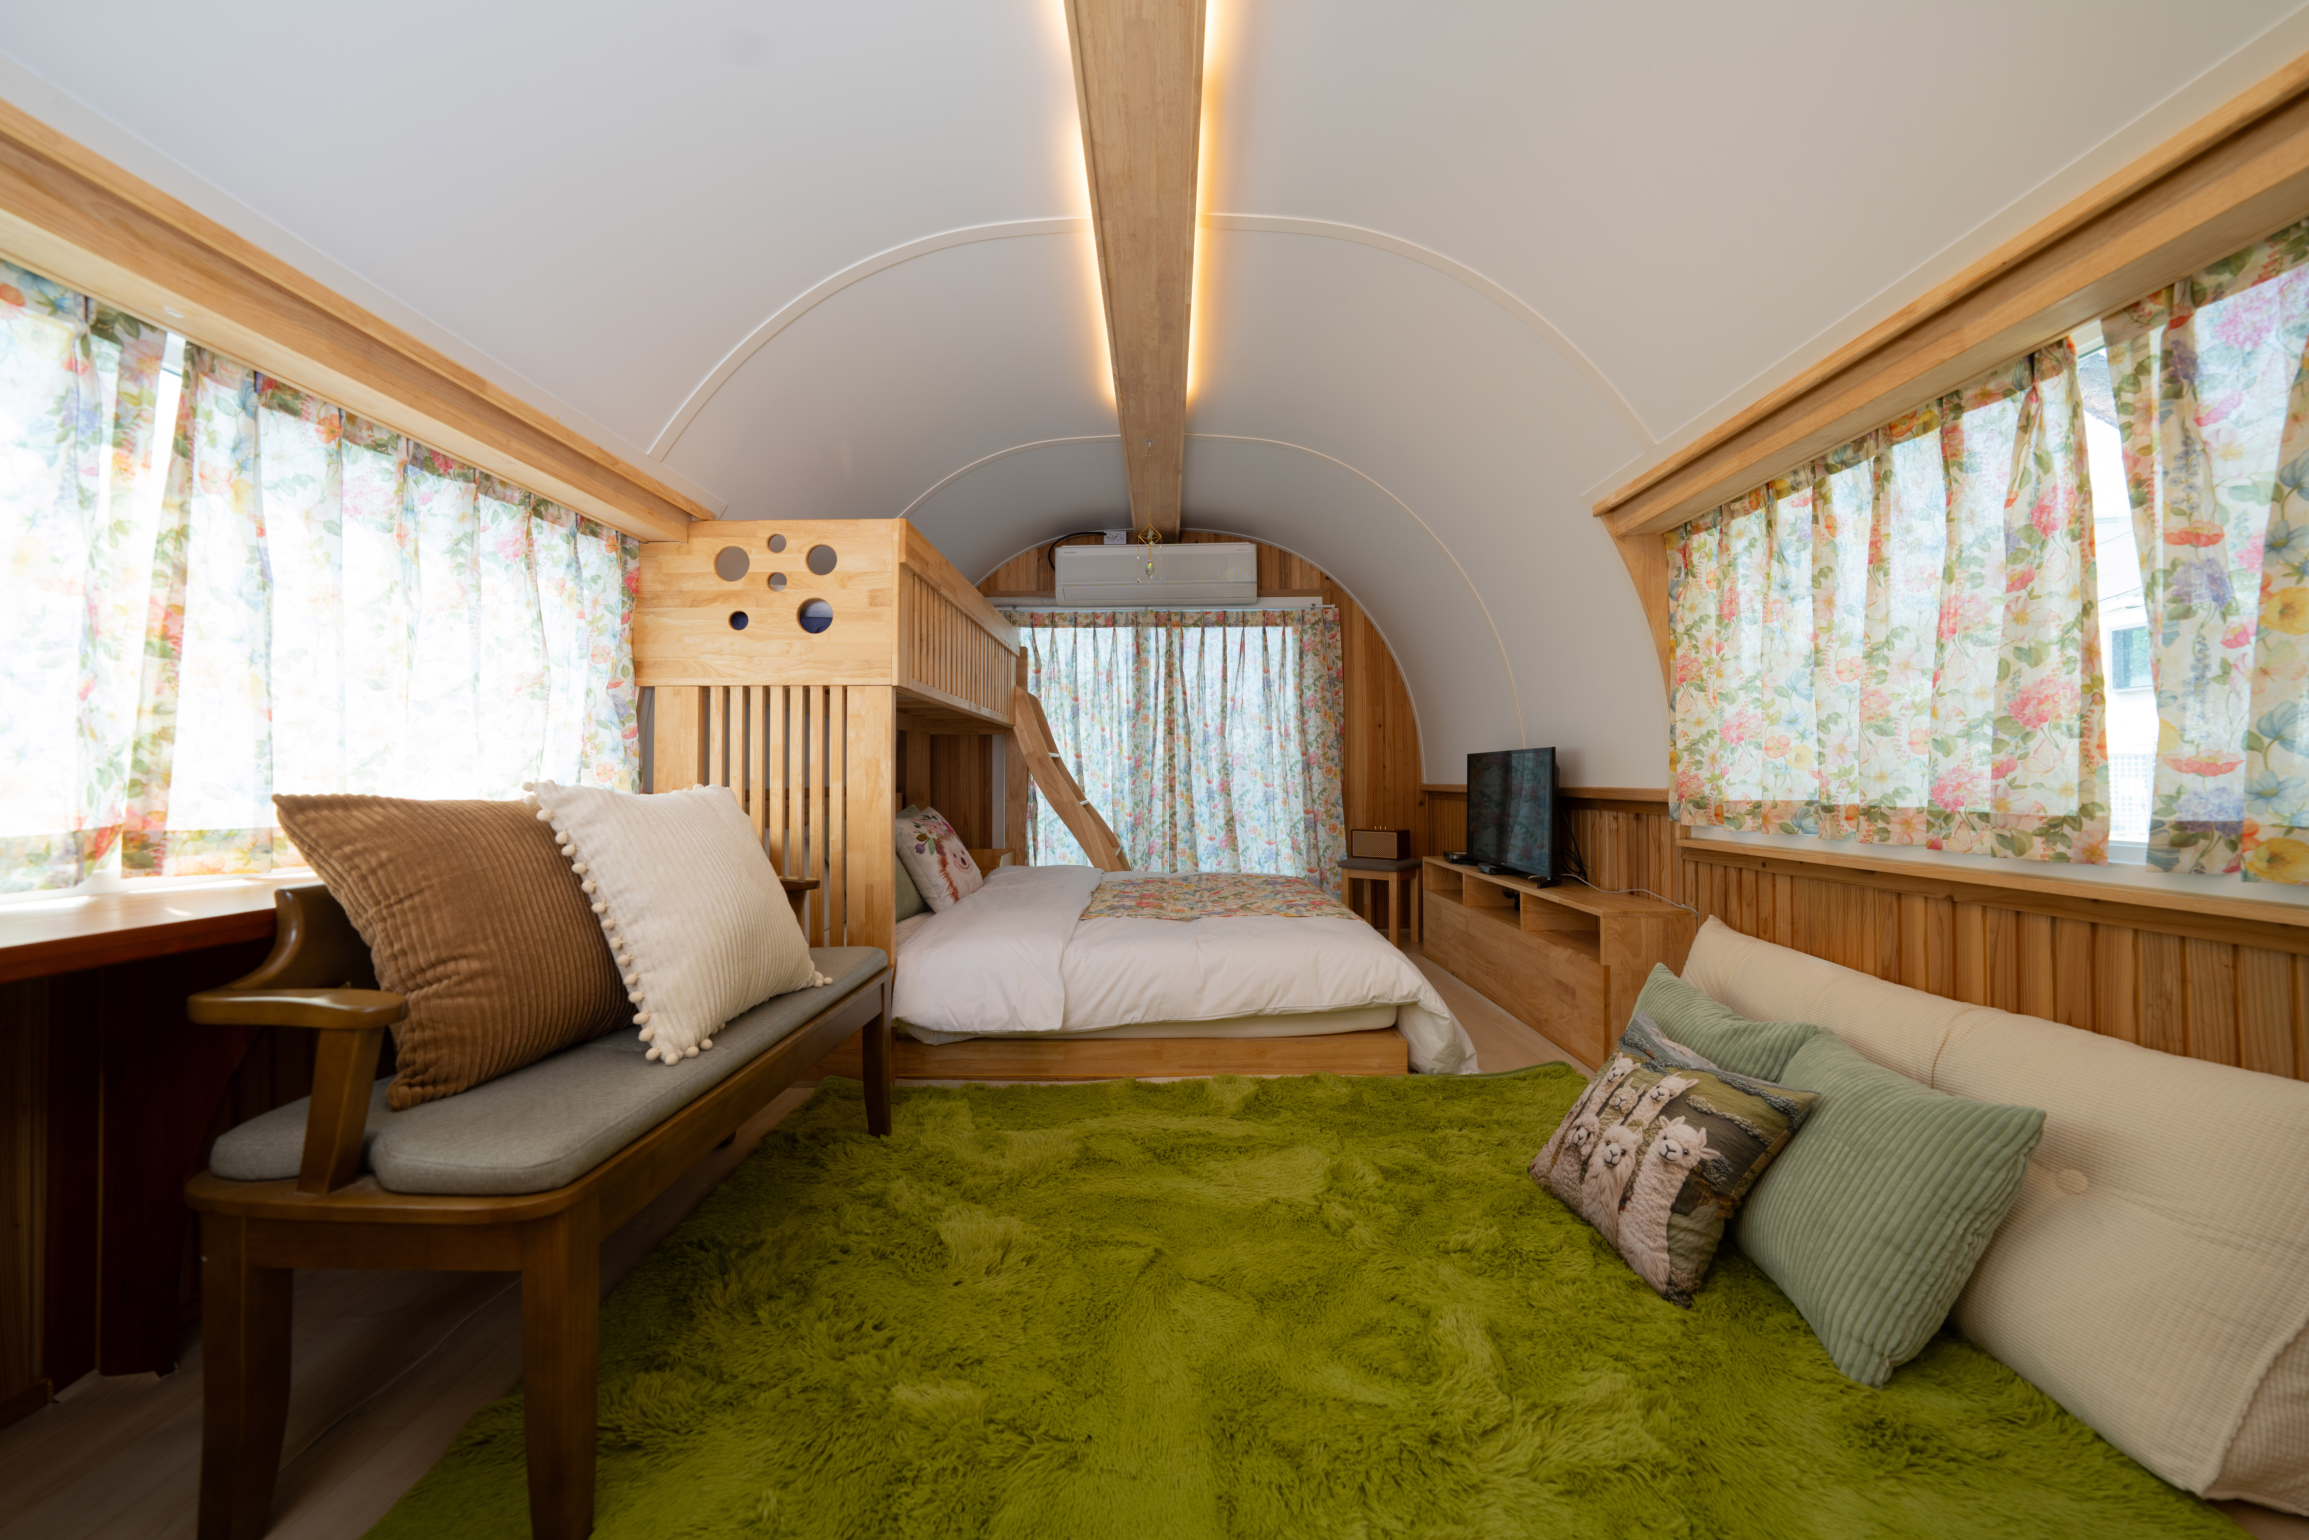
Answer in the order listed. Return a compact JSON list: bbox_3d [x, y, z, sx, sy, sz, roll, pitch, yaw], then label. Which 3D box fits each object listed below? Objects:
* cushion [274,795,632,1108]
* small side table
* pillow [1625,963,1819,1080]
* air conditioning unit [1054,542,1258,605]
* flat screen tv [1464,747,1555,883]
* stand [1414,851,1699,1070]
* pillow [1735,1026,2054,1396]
[{"bbox_3d":[-1.087,0.244,1.303,0.170,0.480,0.500,-27,-4,7],"label":"cushion"},{"bbox_3d":[1.238,0.705,4.188,0.330,0.452,0.320,-1,0,38],"label":"small side table"},{"bbox_3d":[1.122,0.679,1.634,0.160,0.460,0.460,26,0,-1],"label":"pillow"},{"bbox_3d":[0.017,-1.070,4.317,1.090,0.310,0.230,0,0,1],"label":"air conditioning unit"},{"bbox_3d":[1.534,0.183,3.344,0.140,0.525,0.870,0,0,1],"label":"flat screen tv"},{"bbox_3d":[1.517,0.684,3.151,0.280,0.478,1.655,0,0,1],"label":"stand"},{"bbox_3d":[1.182,0.701,1.324,0.160,0.460,0.460,31,0,8],"label":"pillow"}]

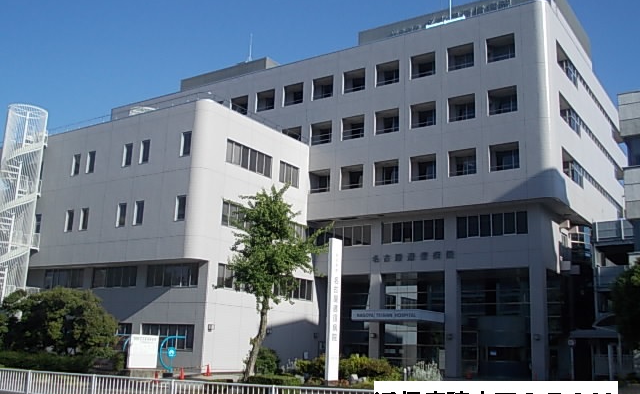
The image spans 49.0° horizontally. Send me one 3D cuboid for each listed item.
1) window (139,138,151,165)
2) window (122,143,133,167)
[{"bbox_3d":[-12.205,-3.123,49.329,0.854,1.666,0.200,-7,-16,34],"label":"window"},{"bbox_3d":[-13.669,-2.948,50.306,0.879,1.666,0.200,-7,-16,34],"label":"window"}]

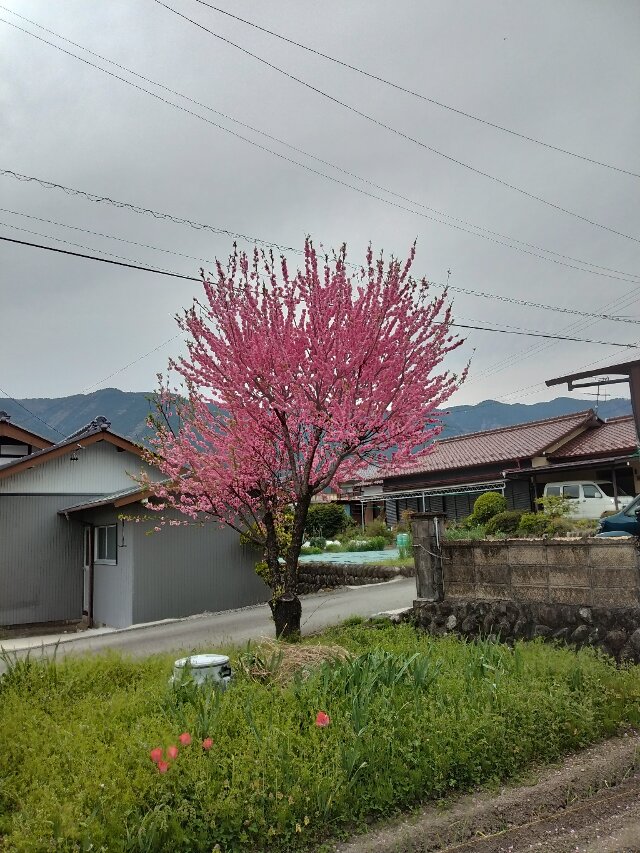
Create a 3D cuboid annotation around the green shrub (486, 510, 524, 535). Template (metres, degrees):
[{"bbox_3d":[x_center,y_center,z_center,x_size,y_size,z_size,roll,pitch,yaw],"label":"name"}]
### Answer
[{"bbox_3d":[4.991,2.638,18.000,1.050,0.720,0.950,-4,-9,15],"label":"green shrub"}]

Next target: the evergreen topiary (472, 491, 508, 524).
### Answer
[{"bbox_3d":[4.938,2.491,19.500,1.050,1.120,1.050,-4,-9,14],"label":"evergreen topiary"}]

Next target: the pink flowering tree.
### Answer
[{"bbox_3d":[-0.170,0.060,7.800,3.600,4.650,3.500,-2,-9,0],"label":"pink flowering tree"}]

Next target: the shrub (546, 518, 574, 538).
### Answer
[{"bbox_3d":[6.506,2.773,18.000,0.750,0.550,0.700,-5,-9,20],"label":"shrub"}]

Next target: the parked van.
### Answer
[{"bbox_3d":[11.904,3.347,29.500,3.400,1.880,1.480,-10,-12,44],"label":"parked van"}]

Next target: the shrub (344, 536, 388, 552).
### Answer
[{"bbox_3d":[1.217,3.157,17.800,1.100,0.450,0.800,-3,-9,4],"label":"shrub"}]

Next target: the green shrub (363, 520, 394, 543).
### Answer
[{"bbox_3d":[1.934,3.472,22.000,1.050,0.750,0.900,-3,-9,5],"label":"green shrub"}]

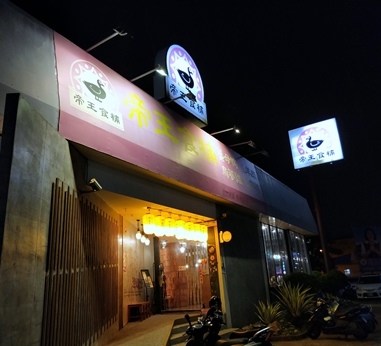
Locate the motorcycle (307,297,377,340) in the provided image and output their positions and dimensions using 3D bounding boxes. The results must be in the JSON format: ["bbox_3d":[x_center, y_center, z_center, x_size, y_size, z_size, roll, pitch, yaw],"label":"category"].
[{"bbox_3d":[4.047,4.025,9.287,1.820,1.120,0.700,-14,-21,29],"label":"motorcycle"}]

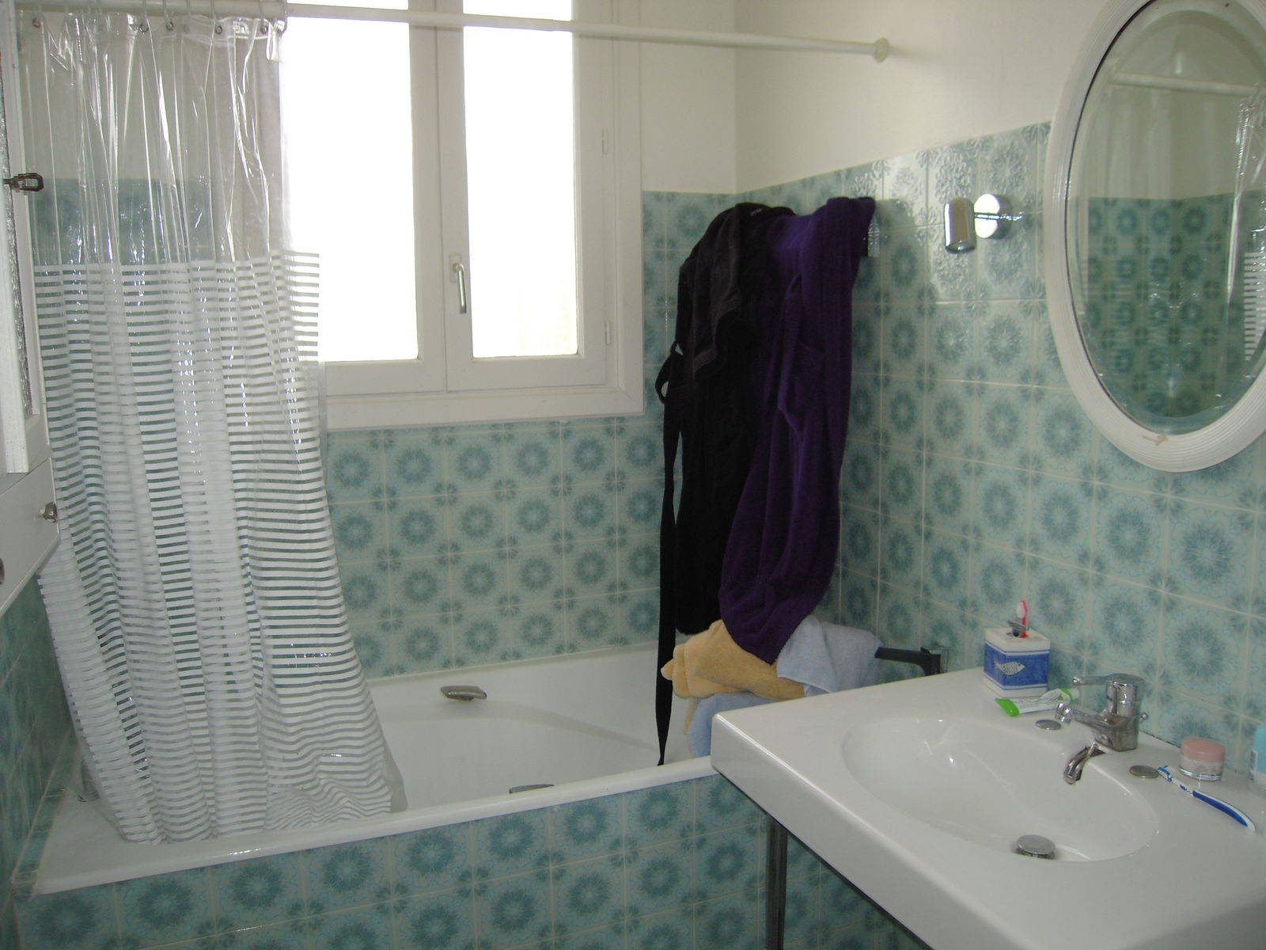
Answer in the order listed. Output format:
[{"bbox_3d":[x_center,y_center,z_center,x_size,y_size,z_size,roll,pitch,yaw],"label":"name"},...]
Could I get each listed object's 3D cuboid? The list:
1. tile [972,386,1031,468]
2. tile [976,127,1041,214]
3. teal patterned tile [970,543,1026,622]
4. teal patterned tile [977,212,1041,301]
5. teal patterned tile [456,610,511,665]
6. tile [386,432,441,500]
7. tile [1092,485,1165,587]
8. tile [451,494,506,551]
[{"bbox_3d":[0.678,-0.091,1.874,0.010,0.150,0.150,-4,9,-21],"label":"tile"},{"bbox_3d":[0.667,-0.535,1.815,0.010,0.150,0.150,-4,9,-21],"label":"tile"},{"bbox_3d":[0.686,0.206,1.920,0.010,0.150,0.150,-4,9,-21],"label":"teal patterned tile"},{"bbox_3d":[0.684,-0.391,1.865,0.010,0.150,0.150,-4,9,-21],"label":"teal patterned tile"},{"bbox_3d":[-0.392,0.422,2.662,0.149,0.148,0.010,-4,9,-21],"label":"teal patterned tile"},{"bbox_3d":[-0.541,-0.021,2.541,0.149,0.151,0.010,-4,9,-21],"label":"tile"},{"bbox_3d":[0.810,0.097,1.671,0.010,0.151,0.149,-4,9,-21],"label":"tile"},{"bbox_3d":[-0.392,0.120,2.591,0.148,0.148,0.010,-4,9,-21],"label":"tile"}]

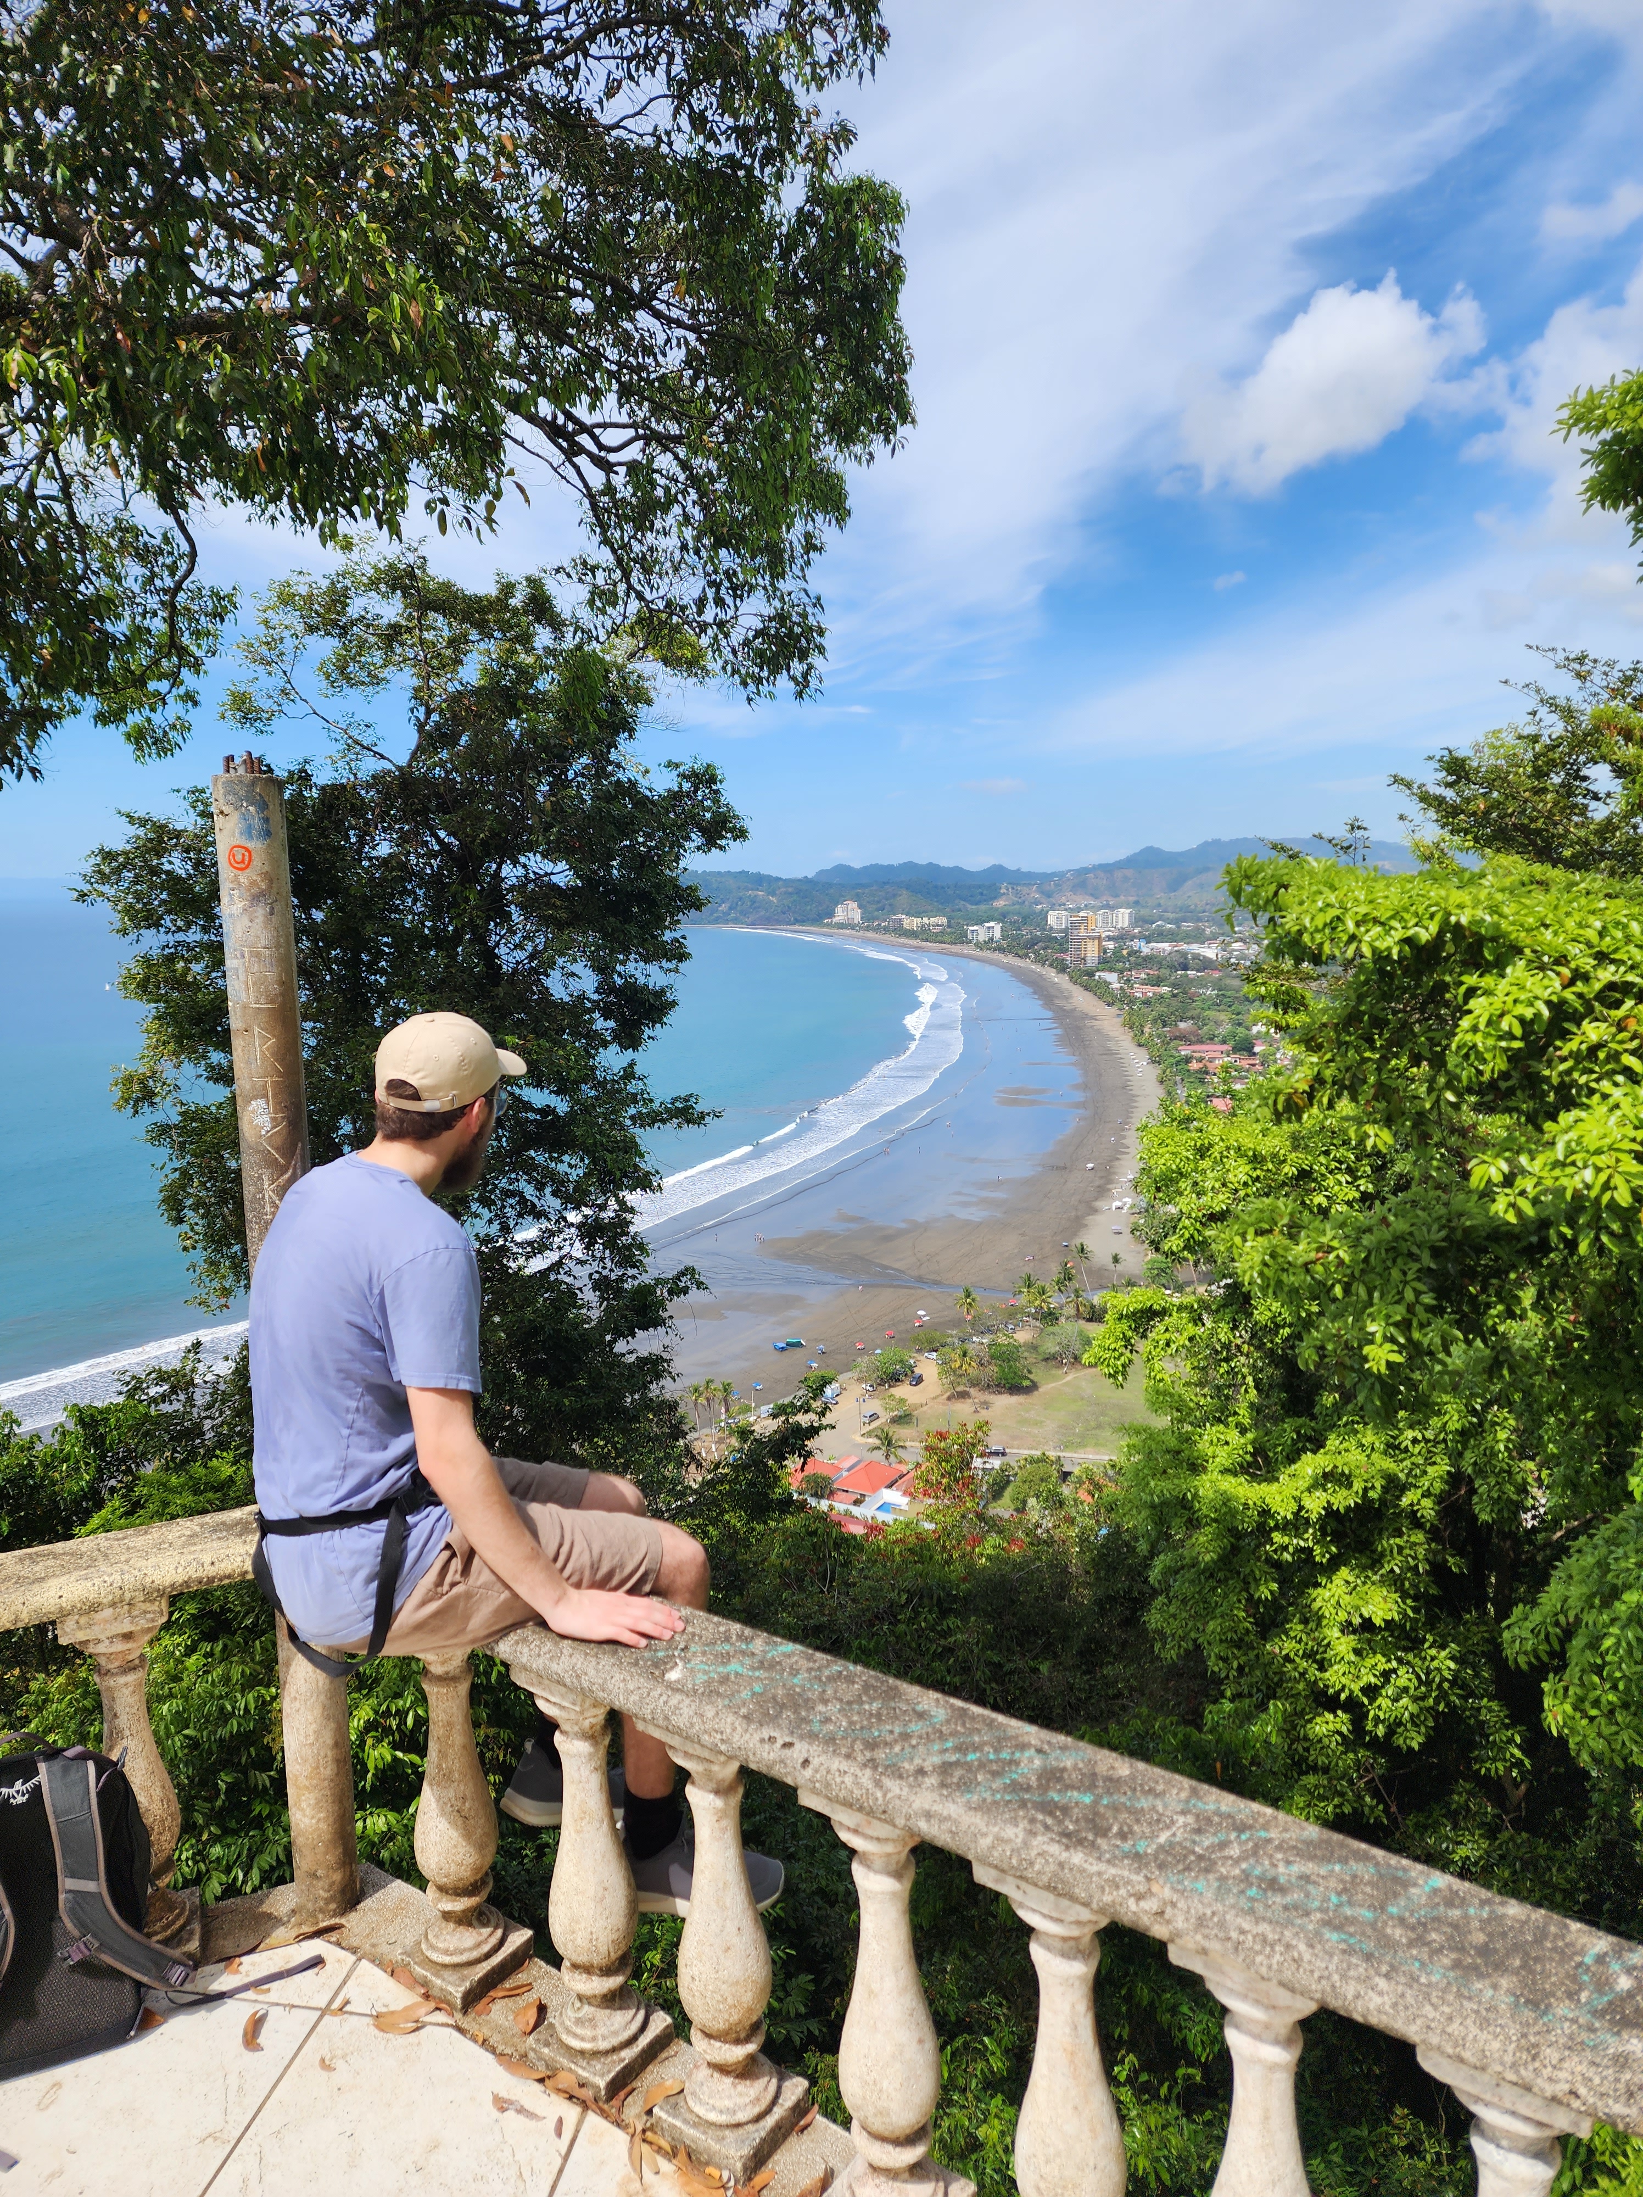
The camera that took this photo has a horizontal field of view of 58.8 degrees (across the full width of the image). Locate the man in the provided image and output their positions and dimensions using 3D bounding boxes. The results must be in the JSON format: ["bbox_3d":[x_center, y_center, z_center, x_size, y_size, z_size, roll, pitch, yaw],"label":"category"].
[{"bbox_3d":[-0.440,0.575,2.220,0.570,1.400,0.700,7,11,39],"label":"man"}]

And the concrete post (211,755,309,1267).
[{"bbox_3d":[-0.833,0.426,2.282,0.107,1.873,0.107,0,9,0],"label":"concrete post"}]

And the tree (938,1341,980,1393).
[{"bbox_3d":[32.030,62.822,340.000,9.000,10.500,9.000,0,9,0],"label":"tree"}]

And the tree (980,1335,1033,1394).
[{"bbox_3d":[43.420,62.771,343.000,12.000,10.500,12.000,0,9,0],"label":"tree"}]

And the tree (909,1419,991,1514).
[{"bbox_3d":[11.481,32.818,130.000,7.000,8.200,7.000,0,9,0],"label":"tree"}]

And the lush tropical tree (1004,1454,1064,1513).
[{"bbox_3d":[41.157,74.938,283.000,11.000,8.500,11.000,0,9,0],"label":"lush tropical tree"}]

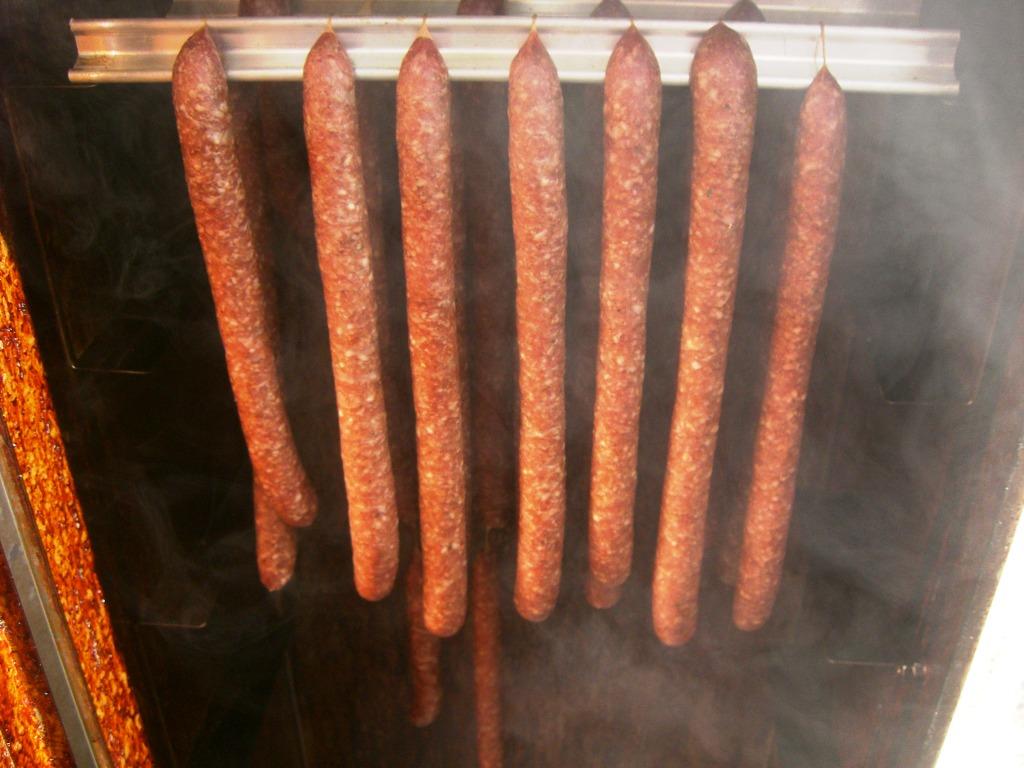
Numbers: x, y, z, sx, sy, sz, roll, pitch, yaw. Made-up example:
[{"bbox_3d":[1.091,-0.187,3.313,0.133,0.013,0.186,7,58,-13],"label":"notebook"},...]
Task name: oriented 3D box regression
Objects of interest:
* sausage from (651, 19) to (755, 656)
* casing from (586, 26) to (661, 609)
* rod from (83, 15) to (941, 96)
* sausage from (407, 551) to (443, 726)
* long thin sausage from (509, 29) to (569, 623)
[{"bbox_3d":[0.126,-0.005,0.771,0.040,0.473,0.038,-1,31,1],"label":"sausage"},{"bbox_3d":[0.073,-0.025,0.757,0.037,0.421,0.036,-1,31,0],"label":"casing"},{"bbox_3d":[0.002,-0.196,0.672,0.515,0.036,0.032,1,31,1],"label":"rod"},{"bbox_3d":[-0.091,0.264,1.158,0.032,0.227,0.031,1,31,0],"label":"sausage"},{"bbox_3d":[0.018,-0.013,0.763,0.037,0.444,0.036,-1,31,1],"label":"long thin sausage"}]

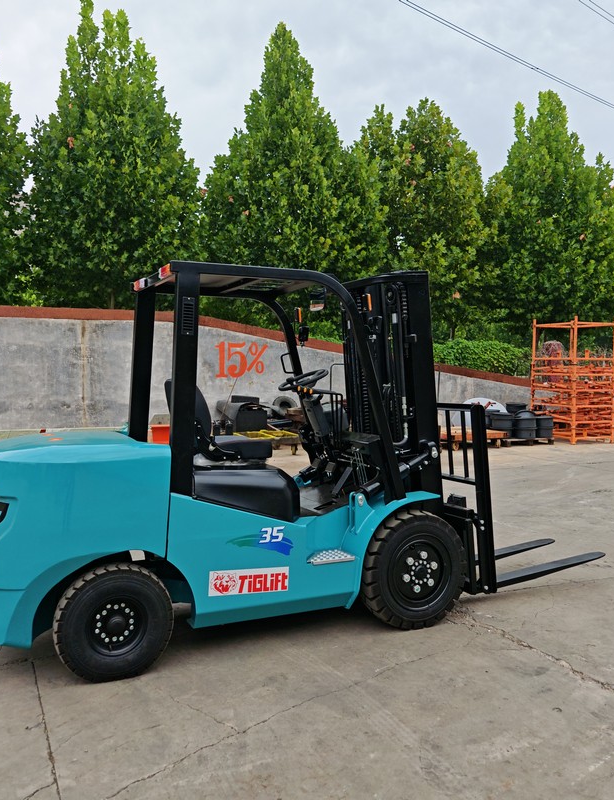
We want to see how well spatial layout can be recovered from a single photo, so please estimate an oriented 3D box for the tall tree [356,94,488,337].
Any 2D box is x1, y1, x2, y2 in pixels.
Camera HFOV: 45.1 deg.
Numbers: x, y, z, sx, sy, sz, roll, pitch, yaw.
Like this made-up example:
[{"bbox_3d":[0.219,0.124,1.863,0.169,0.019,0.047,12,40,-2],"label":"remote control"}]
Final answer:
[{"bbox_3d":[3.373,-4.197,21.480,4.000,8.912,4.000,0,4,0],"label":"tall tree"}]

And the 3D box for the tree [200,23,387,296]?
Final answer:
[{"bbox_3d":[-0.349,-4.633,19.248,4.800,10.083,4.800,0,4,0],"label":"tree"}]

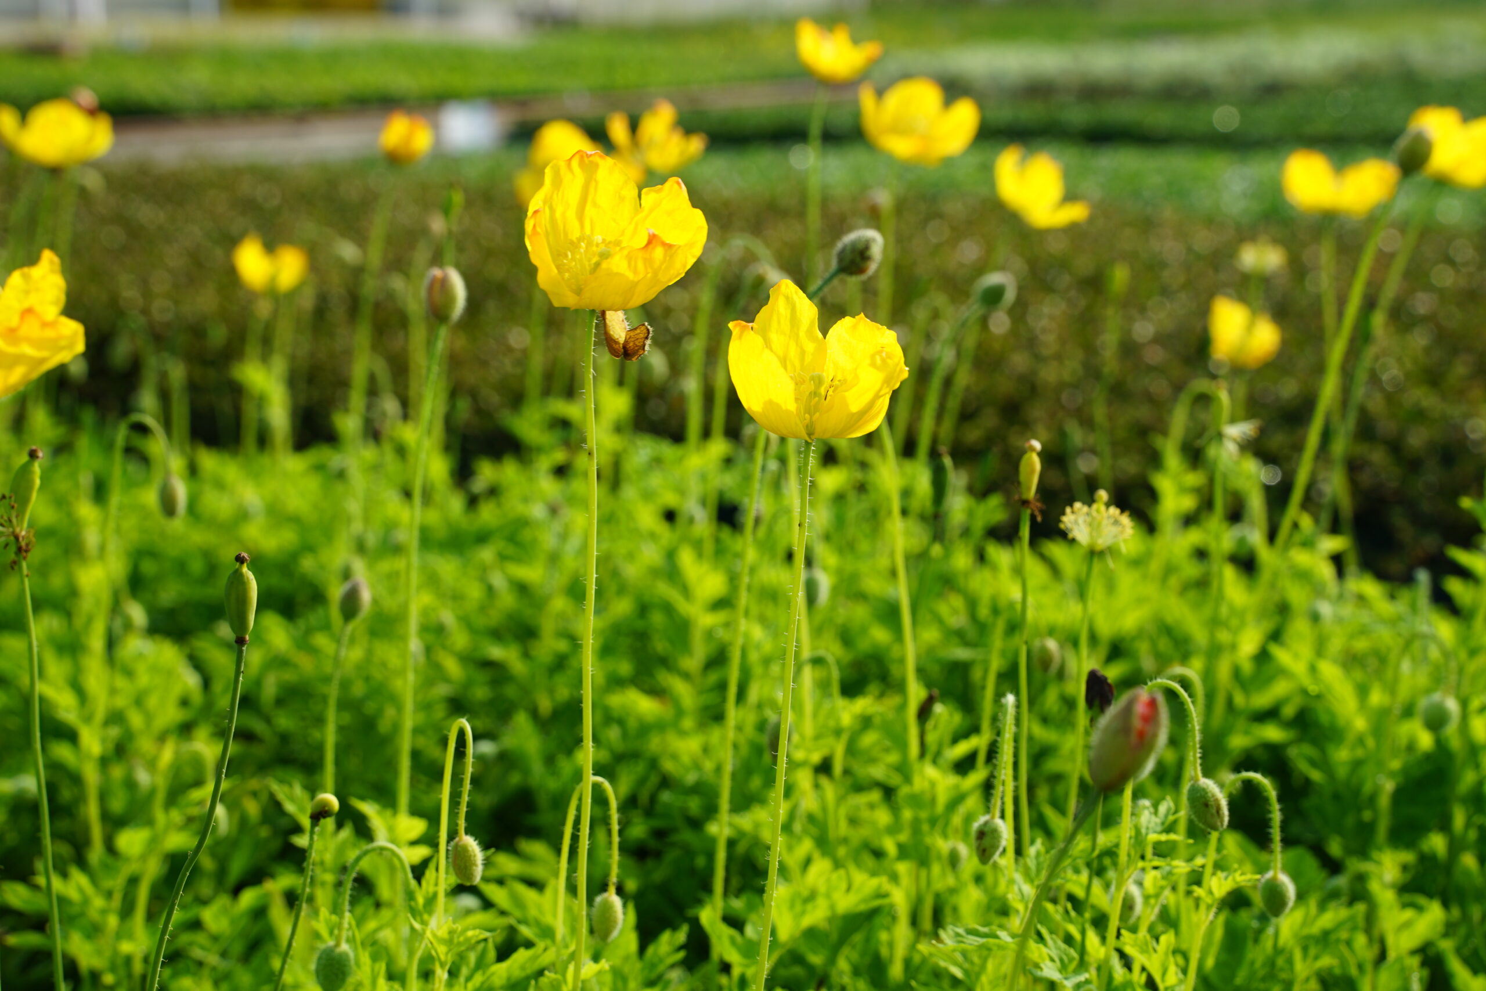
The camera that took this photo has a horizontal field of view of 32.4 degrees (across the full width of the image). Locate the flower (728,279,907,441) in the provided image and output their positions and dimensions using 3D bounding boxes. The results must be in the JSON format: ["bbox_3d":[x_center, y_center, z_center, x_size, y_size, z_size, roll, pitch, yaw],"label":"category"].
[{"bbox_3d":[0.025,-0.045,0.850,0.060,0.050,0.058,3,10,0],"label":"flower"}]

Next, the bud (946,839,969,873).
[{"bbox_3d":[0.086,0.144,1.020,0.009,0.013,0.009,0,10,0],"label":"bud"}]

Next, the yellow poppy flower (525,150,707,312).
[{"bbox_3d":[-0.042,-0.088,0.850,0.061,0.049,0.058,7,14,0],"label":"yellow poppy flower"}]

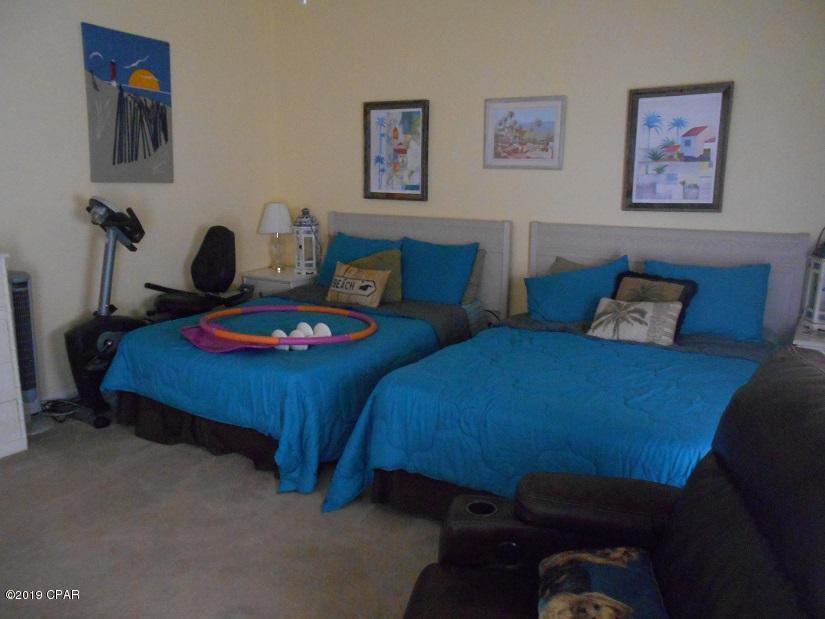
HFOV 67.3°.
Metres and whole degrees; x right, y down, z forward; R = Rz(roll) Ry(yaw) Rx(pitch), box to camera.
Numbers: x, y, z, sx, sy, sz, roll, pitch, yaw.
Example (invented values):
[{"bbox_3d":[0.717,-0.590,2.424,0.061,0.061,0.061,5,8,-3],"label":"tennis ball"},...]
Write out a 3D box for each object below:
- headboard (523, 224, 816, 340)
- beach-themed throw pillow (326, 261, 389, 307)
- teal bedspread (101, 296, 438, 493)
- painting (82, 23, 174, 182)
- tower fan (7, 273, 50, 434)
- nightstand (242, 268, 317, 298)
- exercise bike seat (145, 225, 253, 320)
[{"bbox_3d":[1.504,0.073,3.958,1.620,1.173,0.070,8,13,31],"label":"headboard"},{"bbox_3d":[-0.378,-0.171,4.272,0.450,0.300,0.130,8,-15,33],"label":"beach-themed throw pillow"},{"bbox_3d":[-0.798,0.353,3.673,1.760,0.610,1.220,8,13,33],"label":"teal bedspread"},{"bbox_3d":[-1.912,-1.368,4.245,0.030,0.985,0.645,8,13,31],"label":"painting"},{"bbox_3d":[-2.210,0.245,3.546,0.230,0.890,0.230,-8,14,-38],"label":"tower fan"},{"bbox_3d":[-1.075,0.028,5.313,0.550,0.660,0.450,8,13,31],"label":"nightstand"},{"bbox_3d":[-1.520,-0.293,4.458,0.490,0.600,0.620,6,12,23],"label":"exercise bike seat"}]

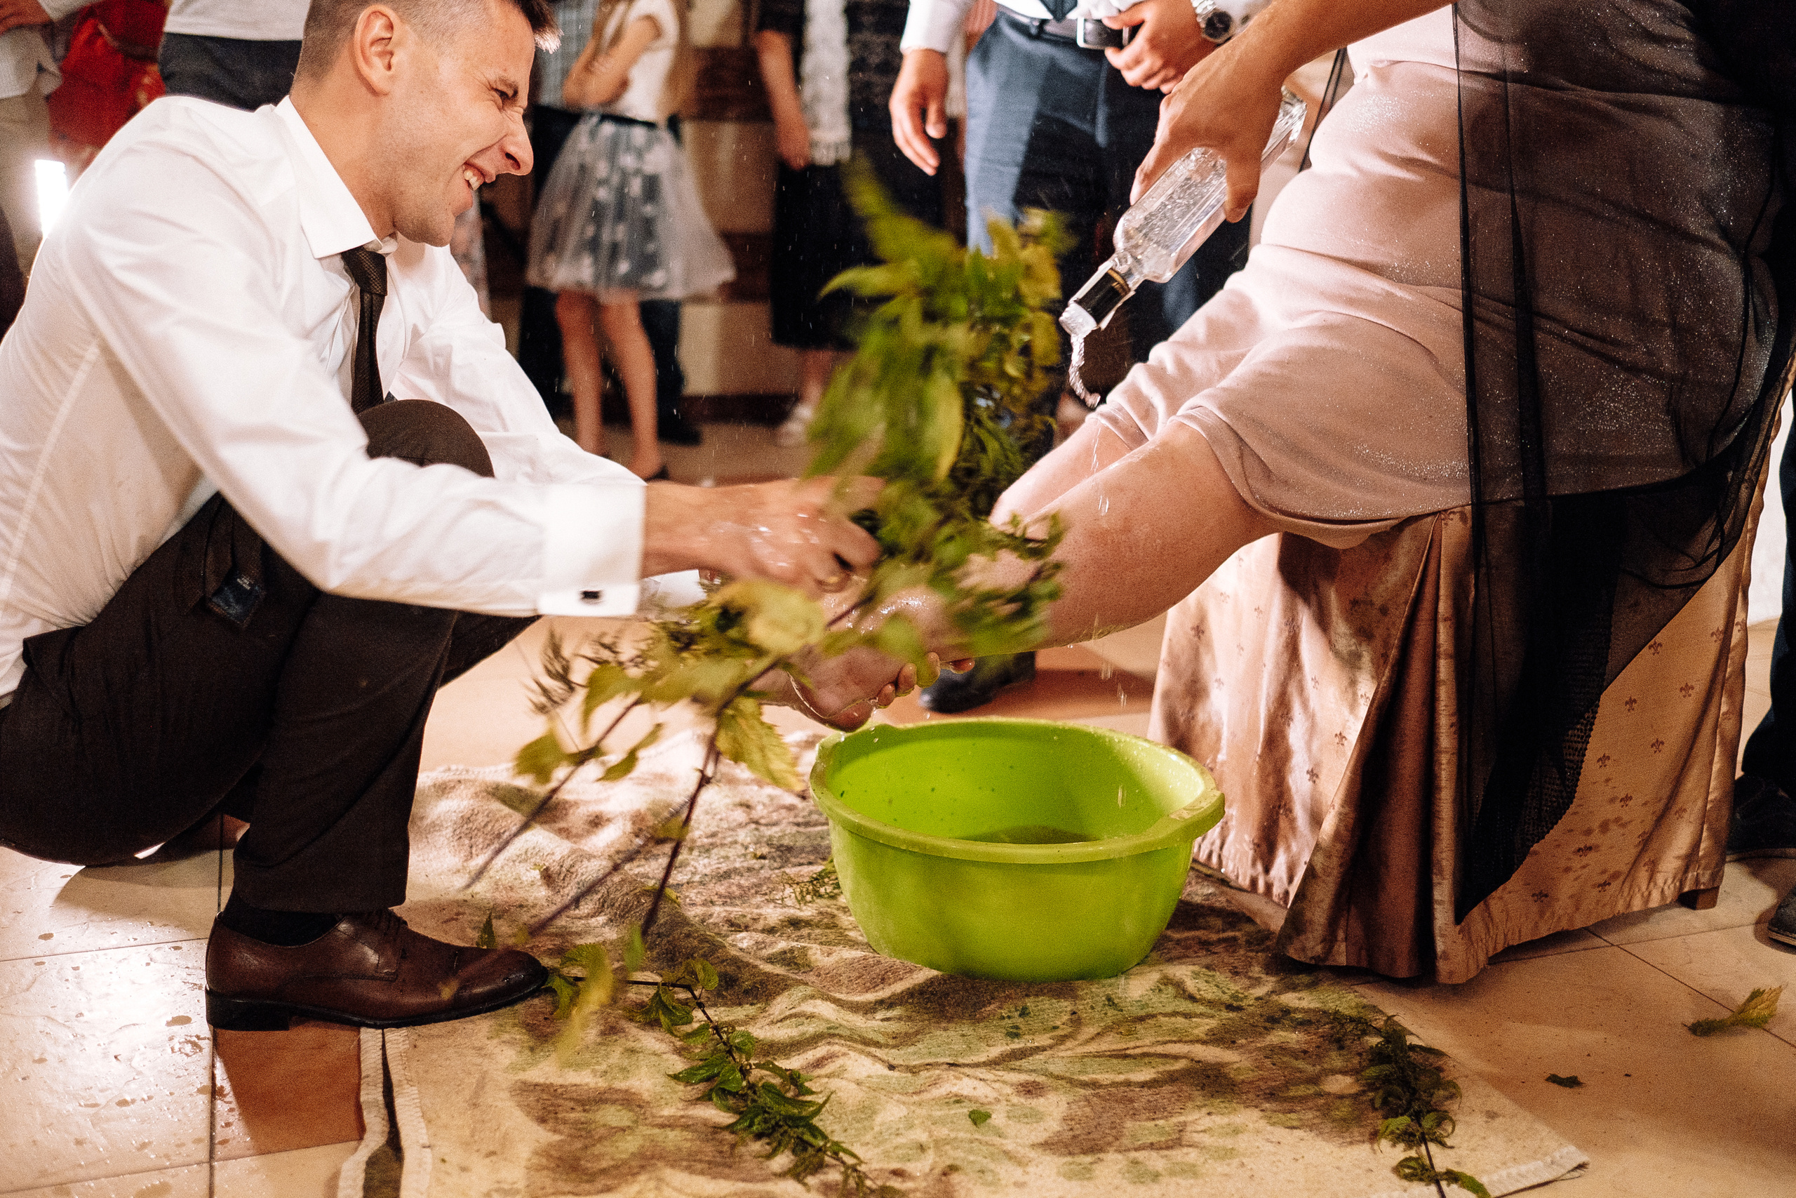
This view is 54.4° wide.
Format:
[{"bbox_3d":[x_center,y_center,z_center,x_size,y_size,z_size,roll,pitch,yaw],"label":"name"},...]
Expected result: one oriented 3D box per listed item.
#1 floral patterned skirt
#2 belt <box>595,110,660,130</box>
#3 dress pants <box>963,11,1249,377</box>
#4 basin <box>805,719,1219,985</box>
[{"bbox_3d":[-0.677,-0.984,4.400,0.480,0.460,0.480,1,13,0],"label":"floral patterned skirt"},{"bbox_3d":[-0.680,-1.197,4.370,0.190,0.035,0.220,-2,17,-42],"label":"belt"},{"bbox_3d":[0.291,-0.360,2.540,0.420,0.960,0.270,2,13,4],"label":"dress pants"},{"bbox_3d":[0.117,0.251,1.729,0.410,0.160,0.390,1,13,0],"label":"basin"}]

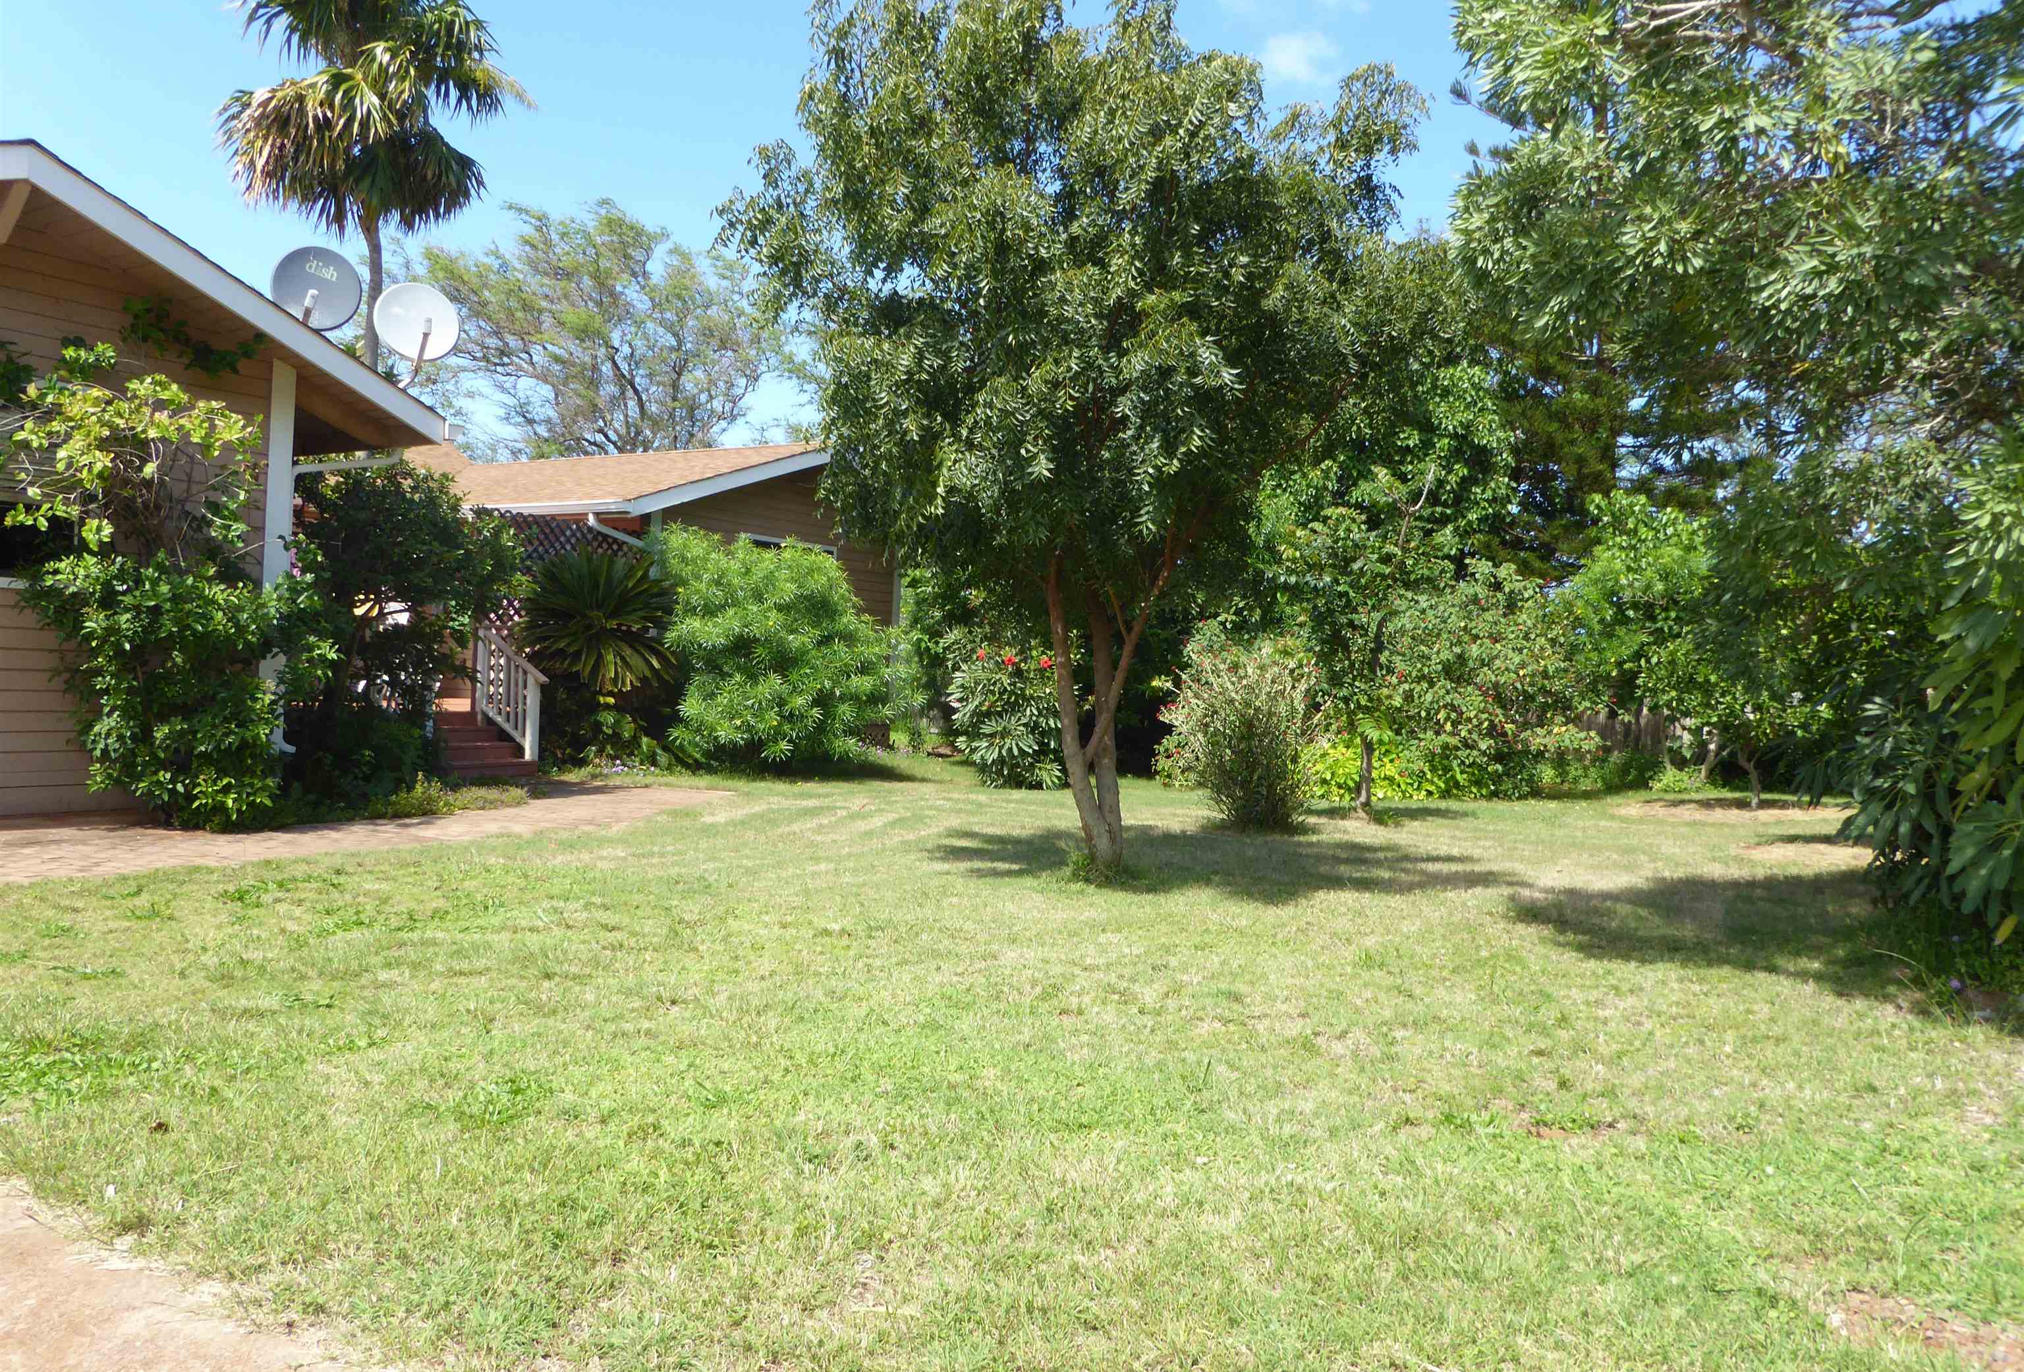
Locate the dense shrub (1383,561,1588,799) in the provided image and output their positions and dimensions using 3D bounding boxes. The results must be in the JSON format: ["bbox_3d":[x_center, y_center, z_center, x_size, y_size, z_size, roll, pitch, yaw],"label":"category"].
[{"bbox_3d":[6.482,-0.128,19.999,2.813,3.179,2.500,3,1,18],"label":"dense shrub"}]

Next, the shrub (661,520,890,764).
[{"bbox_3d":[-3.062,-0.519,18.500,2.942,3.019,2.700,3,1,-9],"label":"shrub"}]

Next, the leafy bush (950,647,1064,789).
[{"bbox_3d":[-0.045,0.360,17.200,1.377,1.629,1.300,3,1,0],"label":"leafy bush"}]

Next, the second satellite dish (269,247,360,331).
[{"bbox_3d":[-5.775,-3.284,12.157,0.750,0.780,0.450,2,-10,-37],"label":"second satellite dish"}]

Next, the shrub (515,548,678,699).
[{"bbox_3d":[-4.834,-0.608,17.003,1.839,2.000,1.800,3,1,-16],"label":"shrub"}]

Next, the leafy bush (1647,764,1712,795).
[{"bbox_3d":[9.952,1.403,21.800,0.967,0.471,0.800,3,1,25],"label":"leafy bush"}]

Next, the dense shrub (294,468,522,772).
[{"bbox_3d":[-5.725,-0.672,13.800,2.209,2.907,2.000,3,1,-23],"label":"dense shrub"}]

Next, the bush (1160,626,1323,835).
[{"bbox_3d":[2.206,0.395,14.199,1.598,1.908,1.450,3,1,9],"label":"bush"}]

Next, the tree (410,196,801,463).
[{"bbox_3d":[-9.021,-5.114,32.051,8.793,11.060,8.000,3,1,-16],"label":"tree"}]

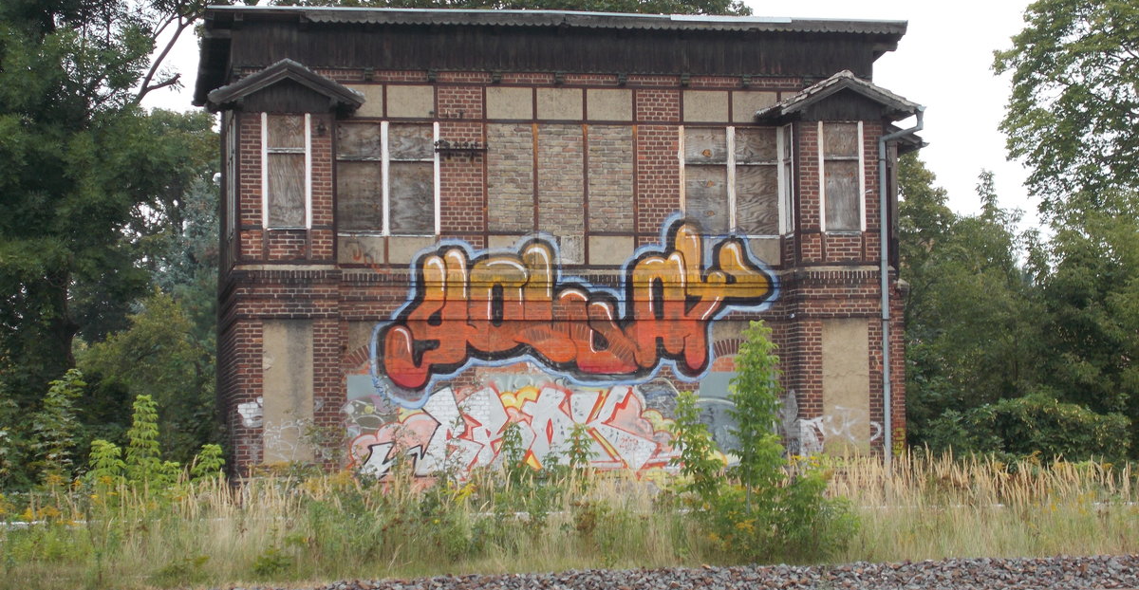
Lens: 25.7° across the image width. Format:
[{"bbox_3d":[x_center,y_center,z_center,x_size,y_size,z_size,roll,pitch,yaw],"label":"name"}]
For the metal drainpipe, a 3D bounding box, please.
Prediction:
[{"bbox_3d":[5.354,-0.017,40.545,0.752,6.123,0.250,0,-4,-11],"label":"metal drainpipe"}]

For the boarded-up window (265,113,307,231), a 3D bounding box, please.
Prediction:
[{"bbox_3d":[-4.412,-1.929,38.961,0.611,1.784,0.080,0,-4,-11],"label":"boarded-up window"}]

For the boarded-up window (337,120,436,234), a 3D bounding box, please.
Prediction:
[{"bbox_3d":[-2.937,-1.876,40.079,1.724,1.879,0.120,0,-4,-11],"label":"boarded-up window"}]

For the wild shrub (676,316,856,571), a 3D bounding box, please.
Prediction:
[{"bbox_3d":[2.080,1.582,26.800,1.990,2.620,1.700,0,-4,-11],"label":"wild shrub"}]

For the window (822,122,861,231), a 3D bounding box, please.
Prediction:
[{"bbox_3d":[4.422,-1.922,40.607,0.632,1.774,0.080,0,-4,-11],"label":"window"}]

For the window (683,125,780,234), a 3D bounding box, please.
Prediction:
[{"bbox_3d":[2.680,-1.863,41.115,1.751,1.819,0.100,0,-4,-11],"label":"window"}]

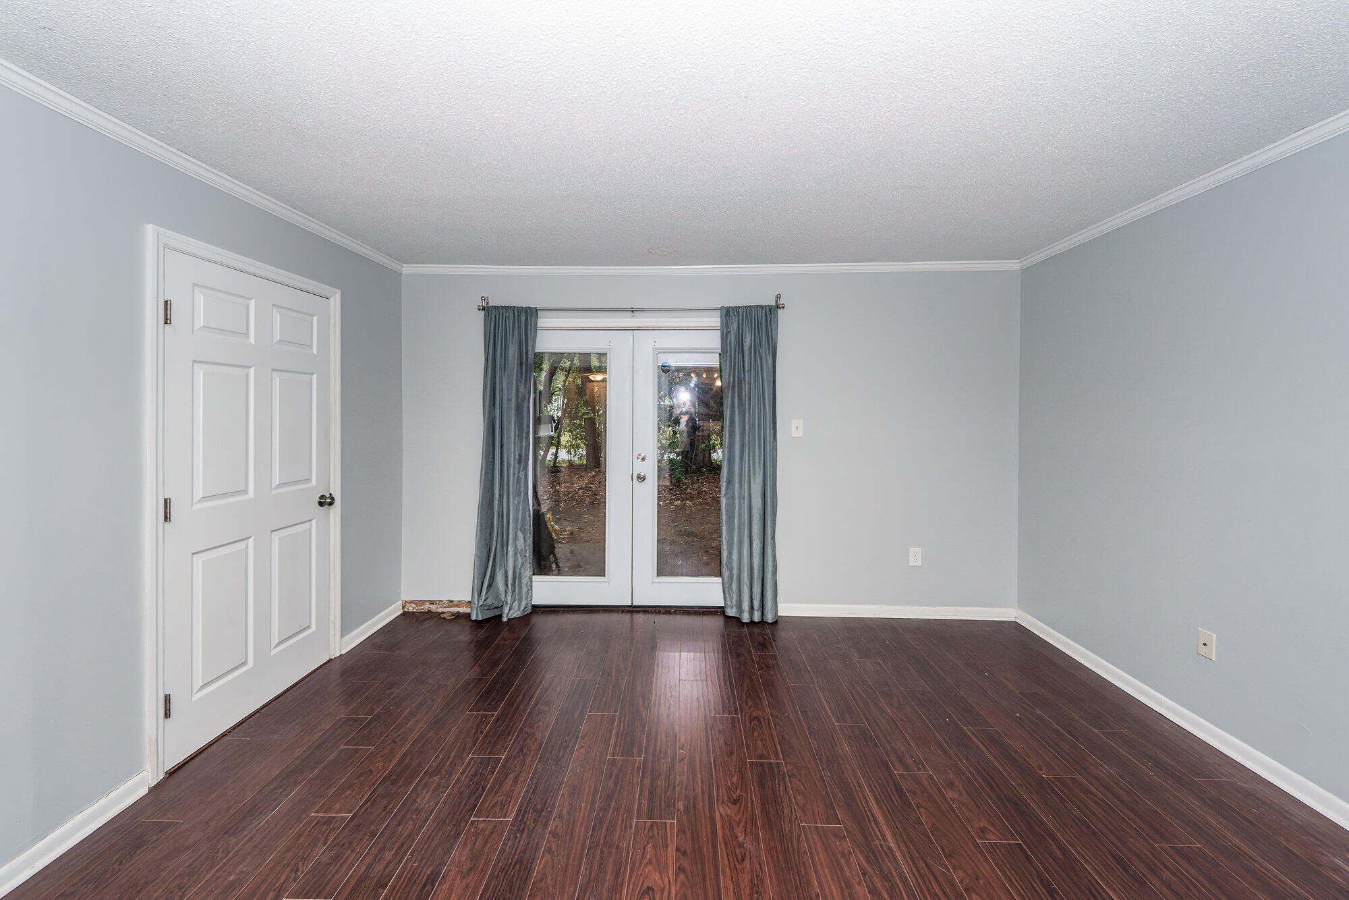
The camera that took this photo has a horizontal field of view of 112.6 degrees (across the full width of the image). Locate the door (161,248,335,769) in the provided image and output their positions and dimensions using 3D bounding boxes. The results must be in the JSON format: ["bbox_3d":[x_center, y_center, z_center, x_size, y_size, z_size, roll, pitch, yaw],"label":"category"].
[{"bbox_3d":[-1.976,0.204,2.150,0.055,2.035,0.810,0,3,2],"label":"door"}]

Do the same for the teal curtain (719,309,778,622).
[{"bbox_3d":[0.501,0.085,3.030,0.399,2.137,0.130,0,3,2],"label":"teal curtain"}]

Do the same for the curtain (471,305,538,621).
[{"bbox_3d":[-1.163,0.076,3.079,0.460,2.157,0.130,0,3,2],"label":"curtain"}]

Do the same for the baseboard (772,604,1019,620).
[{"bbox_3d":[1.516,1.130,3.094,1.670,0.085,0.018,0,3,2],"label":"baseboard"}]

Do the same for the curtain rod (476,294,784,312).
[{"bbox_3d":[-0.304,-1.022,3.096,2.127,0.100,0.100,0,3,2],"label":"curtain rod"}]

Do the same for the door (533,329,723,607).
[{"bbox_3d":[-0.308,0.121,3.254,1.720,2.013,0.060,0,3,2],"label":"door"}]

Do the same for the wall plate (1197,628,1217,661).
[{"bbox_3d":[2.313,0.844,1.957,0.010,0.115,0.071,0,3,2],"label":"wall plate"}]

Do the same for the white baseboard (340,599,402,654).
[{"bbox_3d":[-1.937,1.139,2.918,0.018,0.085,0.575,0,3,2],"label":"white baseboard"}]

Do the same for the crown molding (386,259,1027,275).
[{"bbox_3d":[0.210,-1.258,3.113,4.289,0.062,0.045,0,3,2],"label":"crown molding"}]

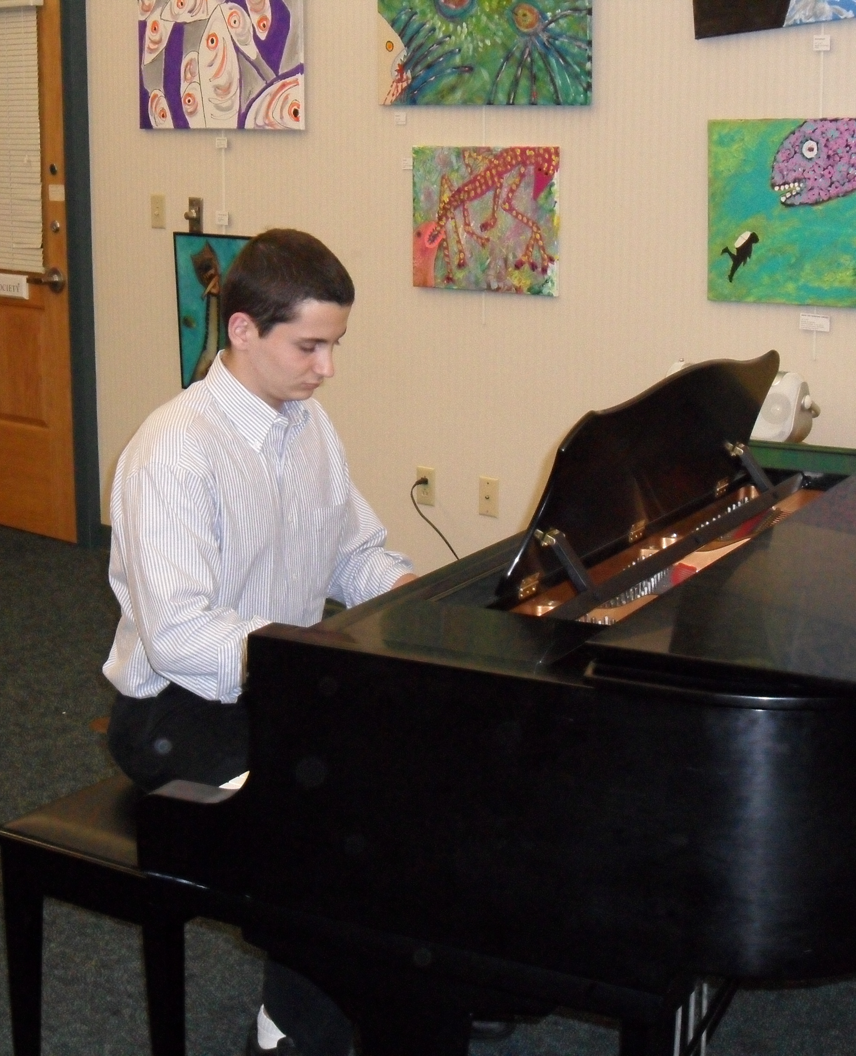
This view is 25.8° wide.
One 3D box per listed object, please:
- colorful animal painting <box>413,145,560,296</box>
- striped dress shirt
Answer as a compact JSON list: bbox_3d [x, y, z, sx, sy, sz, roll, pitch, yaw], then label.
[{"bbox_3d":[0.158,-0.867,5.262,0.513,0.406,0.030,11,16,41],"label":"colorful animal painting"},{"bbox_3d":[-0.235,0.008,2.800,0.430,0.570,0.570,7,14,29],"label":"striped dress shirt"}]

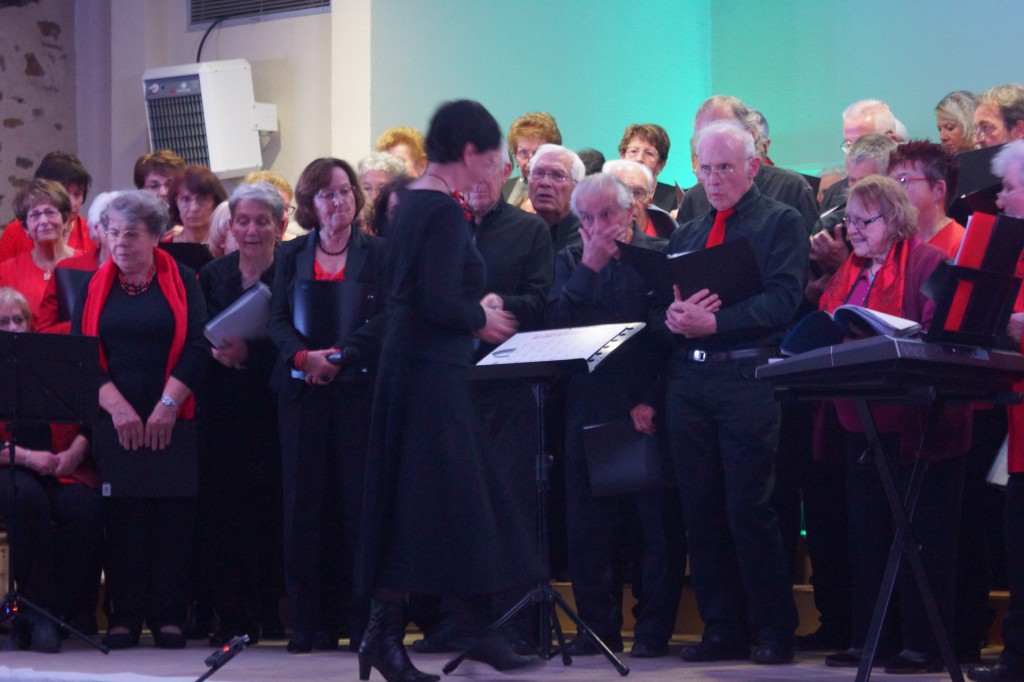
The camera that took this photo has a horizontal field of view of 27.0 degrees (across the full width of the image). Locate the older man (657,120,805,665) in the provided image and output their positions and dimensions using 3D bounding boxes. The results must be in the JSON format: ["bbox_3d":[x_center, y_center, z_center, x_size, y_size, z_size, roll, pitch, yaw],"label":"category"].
[{"bbox_3d":[0.706,0.153,6.925,0.500,1.750,0.400,-2,-3,27],"label":"older man"}]

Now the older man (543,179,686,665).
[{"bbox_3d":[0.341,0.236,7.121,0.480,1.606,0.380,-1,-3,19],"label":"older man"}]

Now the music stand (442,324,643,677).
[{"bbox_3d":[0.108,0.477,6.527,0.580,1.063,0.550,-3,-4,43],"label":"music stand"}]

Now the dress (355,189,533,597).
[{"bbox_3d":[-0.200,0.146,6.280,0.520,1.196,0.480,1,-3,-21],"label":"dress"}]

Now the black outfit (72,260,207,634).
[{"bbox_3d":[-1.258,0.360,7.200,0.460,1.270,0.320,0,-4,-2],"label":"black outfit"}]

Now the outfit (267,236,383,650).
[{"bbox_3d":[-0.623,0.316,7.256,0.460,1.404,0.330,0,-3,-7],"label":"outfit"}]

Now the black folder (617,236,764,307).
[{"bbox_3d":[0.554,-0.209,6.620,0.430,0.090,0.310,0,-37,16],"label":"black folder"}]

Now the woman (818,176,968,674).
[{"bbox_3d":[1.186,0.250,6.699,0.490,1.542,0.400,-2,-4,36],"label":"woman"}]

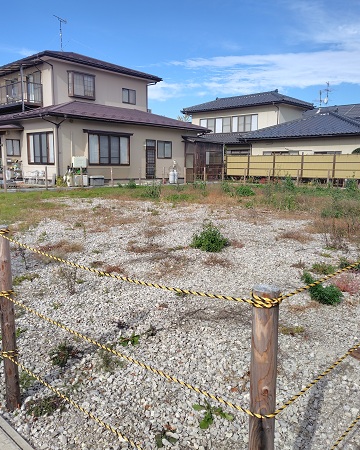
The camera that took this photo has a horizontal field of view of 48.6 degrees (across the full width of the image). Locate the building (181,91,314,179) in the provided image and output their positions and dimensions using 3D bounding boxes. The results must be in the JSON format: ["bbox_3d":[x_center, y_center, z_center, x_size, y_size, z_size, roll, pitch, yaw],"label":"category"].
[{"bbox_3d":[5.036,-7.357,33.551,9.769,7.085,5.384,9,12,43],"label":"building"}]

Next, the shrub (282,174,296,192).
[{"bbox_3d":[5.126,-1.941,18.588,0.655,0.819,0.582,3,9,15],"label":"shrub"}]

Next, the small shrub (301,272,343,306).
[{"bbox_3d":[1.472,0.649,4.118,0.430,0.260,0.380,3,9,20],"label":"small shrub"}]

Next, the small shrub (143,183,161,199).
[{"bbox_3d":[-1.065,-1.299,14.887,0.674,0.574,0.597,0,8,-4],"label":"small shrub"}]

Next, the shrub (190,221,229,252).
[{"bbox_3d":[0.489,0.170,6.536,0.626,0.459,0.544,1,8,4],"label":"shrub"}]

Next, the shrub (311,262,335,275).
[{"bbox_3d":[1.812,0.535,5.019,0.310,0.120,0.280,3,9,20],"label":"shrub"}]

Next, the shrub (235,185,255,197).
[{"bbox_3d":[2.350,-1.274,14.491,0.780,0.430,0.700,1,9,9],"label":"shrub"}]

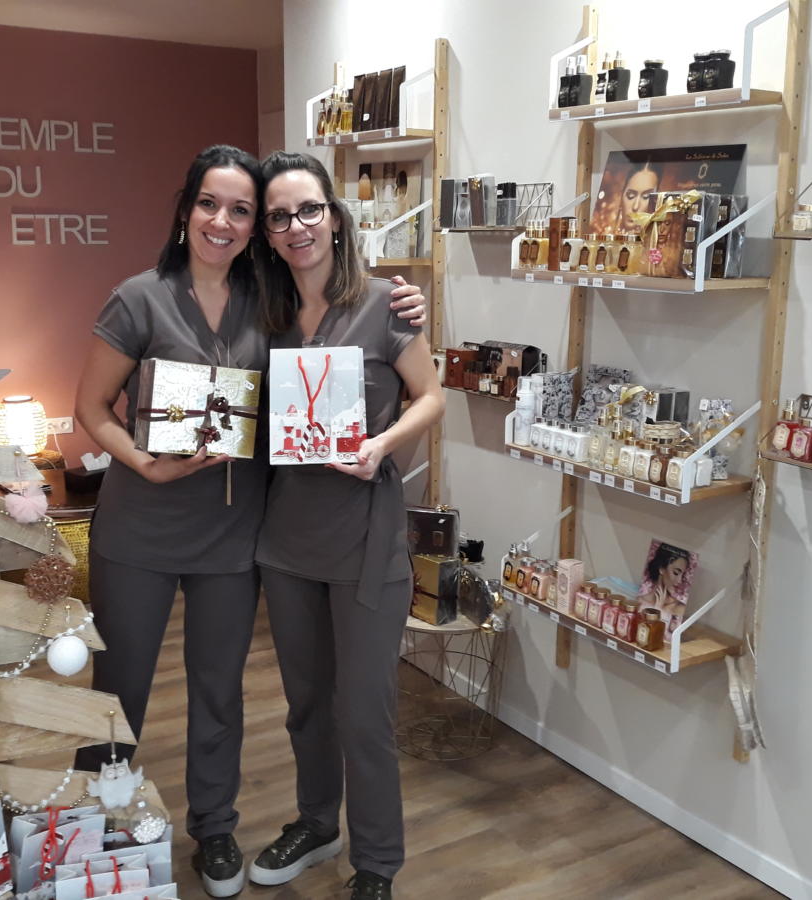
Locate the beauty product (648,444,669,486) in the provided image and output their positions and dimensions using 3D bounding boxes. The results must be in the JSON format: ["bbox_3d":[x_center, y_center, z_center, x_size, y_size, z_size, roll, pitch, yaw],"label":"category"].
[{"bbox_3d":[0.573,0.033,2.076,0.039,0.086,0.039,-9,17,-36],"label":"beauty product"}]

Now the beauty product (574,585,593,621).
[{"bbox_3d":[0.489,0.416,2.552,0.043,0.086,0.043,-8,15,-35],"label":"beauty product"}]

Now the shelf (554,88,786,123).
[{"bbox_3d":[0.583,-0.799,2.186,0.142,0.026,0.585,-8,15,-34],"label":"shelf"}]

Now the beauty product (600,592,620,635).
[{"bbox_3d":[0.508,0.392,2.261,0.041,0.088,0.042,-8,15,-34],"label":"beauty product"}]

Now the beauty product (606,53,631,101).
[{"bbox_3d":[0.499,-0.867,2.187,0.038,0.120,0.037,-7,16,-30],"label":"beauty product"}]

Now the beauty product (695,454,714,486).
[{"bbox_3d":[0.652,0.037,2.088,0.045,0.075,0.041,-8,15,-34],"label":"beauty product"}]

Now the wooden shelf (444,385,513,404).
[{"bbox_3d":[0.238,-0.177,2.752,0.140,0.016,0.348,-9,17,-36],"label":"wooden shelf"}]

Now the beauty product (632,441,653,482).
[{"bbox_3d":[0.592,0.029,2.318,0.043,0.094,0.045,-8,15,-35],"label":"beauty product"}]

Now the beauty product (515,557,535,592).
[{"bbox_3d":[0.349,0.364,2.738,0.044,0.091,0.044,-8,15,-35],"label":"beauty product"}]

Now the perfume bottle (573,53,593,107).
[{"bbox_3d":[0.416,-0.873,2.217,0.039,0.115,0.036,-8,15,-31],"label":"perfume bottle"}]

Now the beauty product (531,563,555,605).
[{"bbox_3d":[0.362,0.344,2.471,0.042,0.093,0.041,-9,16,-34],"label":"beauty product"}]

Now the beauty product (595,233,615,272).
[{"bbox_3d":[0.462,-0.450,2.149,0.036,0.089,0.036,-9,16,-35],"label":"beauty product"}]

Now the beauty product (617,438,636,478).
[{"bbox_3d":[0.510,0.015,2.091,0.043,0.079,0.043,-8,15,-31],"label":"beauty product"}]

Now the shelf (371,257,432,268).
[{"bbox_3d":[-0.178,-0.689,3.404,0.255,0.024,0.622,-8,15,-35],"label":"shelf"}]

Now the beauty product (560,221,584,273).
[{"bbox_3d":[0.385,-0.473,2.162,0.036,0.118,0.034,-8,15,-31],"label":"beauty product"}]

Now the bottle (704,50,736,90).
[{"bbox_3d":[0.715,-0.868,2.142,0.051,0.082,0.051,-8,15,-35],"label":"bottle"}]

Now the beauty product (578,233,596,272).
[{"bbox_3d":[0.466,-0.498,2.374,0.044,0.093,0.044,-8,15,-35],"label":"beauty product"}]

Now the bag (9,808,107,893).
[{"bbox_3d":[-0.796,0.950,2.153,0.182,0.235,0.090,-5,14,-21],"label":"bag"}]

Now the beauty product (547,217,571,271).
[{"bbox_3d":[0.376,-0.489,2.235,0.048,0.124,0.047,-8,16,-31],"label":"beauty product"}]

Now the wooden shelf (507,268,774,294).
[{"bbox_3d":[0.531,-0.405,2.213,0.252,0.026,0.585,-8,15,-34],"label":"wooden shelf"}]

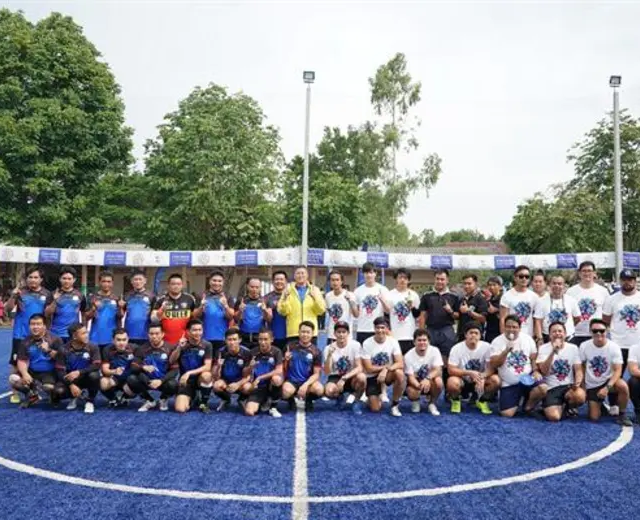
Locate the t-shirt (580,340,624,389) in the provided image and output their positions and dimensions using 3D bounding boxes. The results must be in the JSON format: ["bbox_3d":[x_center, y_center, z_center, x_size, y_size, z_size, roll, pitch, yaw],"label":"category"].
[{"bbox_3d":[3.246,1.198,7.020,0.510,0.580,0.330,0,-2,18],"label":"t-shirt"}]

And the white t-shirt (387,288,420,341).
[{"bbox_3d":[1.094,0.714,7.950,0.450,0.680,0.280,0,-2,7],"label":"white t-shirt"}]

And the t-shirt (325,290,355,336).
[{"bbox_3d":[0.257,0.704,7.980,0.410,0.660,0.280,0,-2,-2],"label":"t-shirt"}]

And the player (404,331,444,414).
[{"bbox_3d":[1.237,1.315,7.250,0.470,0.970,0.680,0,-2,7],"label":"player"}]

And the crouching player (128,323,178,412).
[{"bbox_3d":[-2.048,1.284,7.466,0.600,1.027,0.660,1,-2,-12],"label":"crouching player"}]

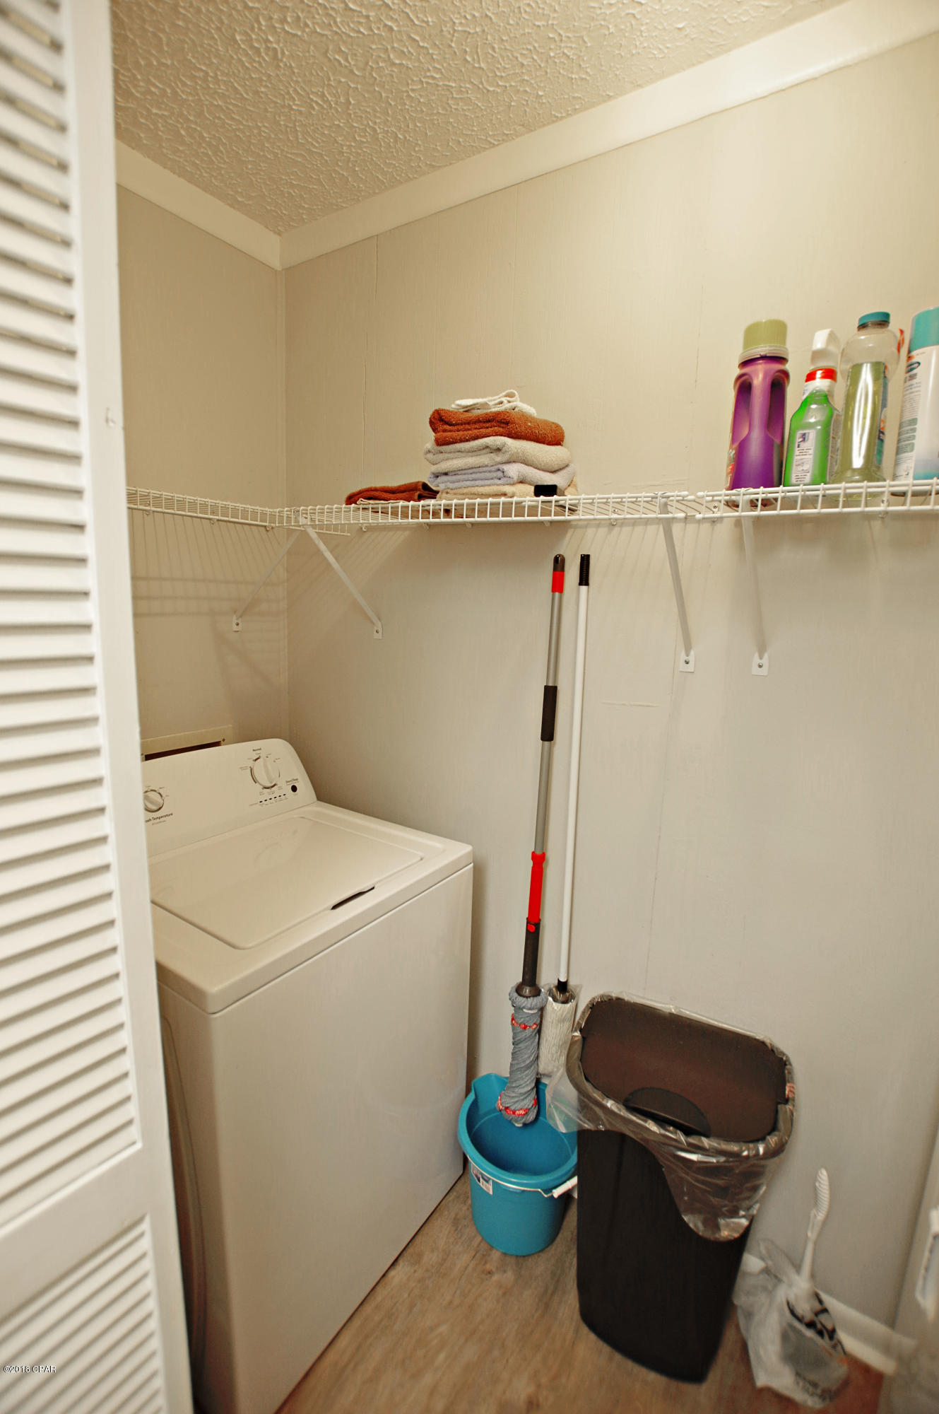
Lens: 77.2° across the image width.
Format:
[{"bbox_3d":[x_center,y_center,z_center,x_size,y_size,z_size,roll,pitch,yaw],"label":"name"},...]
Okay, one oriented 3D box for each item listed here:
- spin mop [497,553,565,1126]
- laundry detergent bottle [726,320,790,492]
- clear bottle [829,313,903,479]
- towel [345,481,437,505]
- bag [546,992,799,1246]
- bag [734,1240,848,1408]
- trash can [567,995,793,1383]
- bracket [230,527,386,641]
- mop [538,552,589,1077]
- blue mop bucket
[{"bbox_3d":[0.164,0.393,1.420,0.100,1.485,0.088,8,12,31],"label":"spin mop"},{"bbox_3d":[0.471,-0.475,0.963,0.088,0.277,0.108,7,11,25],"label":"laundry detergent bottle"},{"bbox_3d":[0.593,-0.442,0.876,0.075,0.257,0.083,8,12,31],"label":"clear bottle"},{"bbox_3d":[-0.141,-0.457,1.329,0.210,0.055,0.200,8,12,31],"label":"towel"},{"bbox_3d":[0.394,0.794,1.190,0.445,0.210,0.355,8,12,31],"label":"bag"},{"bbox_3d":[0.650,1.222,1.178,0.205,0.235,0.180,8,12,31],"label":"bag"},{"bbox_3d":[0.402,1.008,1.221,0.410,0.620,0.345,8,12,31],"label":"trash can"},{"bbox_3d":[-0.469,-0.336,1.587,0.420,0.275,0.306,8,12,31],"label":"bracket"},{"bbox_3d":[0.233,0.299,1.377,0.090,1.280,0.080,8,12,31],"label":"mop"},{"bbox_3d":[0.121,1.139,1.447,0.300,0.260,0.300,2,10,0],"label":"blue mop bucket"}]

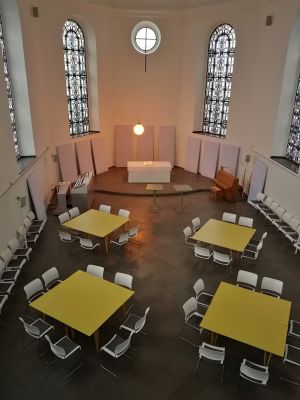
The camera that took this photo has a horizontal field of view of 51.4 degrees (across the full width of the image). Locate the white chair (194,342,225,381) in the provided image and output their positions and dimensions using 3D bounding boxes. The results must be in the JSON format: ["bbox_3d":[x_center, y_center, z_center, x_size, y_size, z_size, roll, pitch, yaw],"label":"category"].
[{"bbox_3d":[1.174,2.934,5.887,0.495,0.785,0.535,7,22,17],"label":"white chair"}]

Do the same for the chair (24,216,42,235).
[{"bbox_3d":[-3.893,1.038,10.567,0.510,0.830,0.500,0,21,-4],"label":"chair"}]

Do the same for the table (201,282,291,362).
[{"bbox_3d":[2.101,2.806,6.837,1.623,0.750,1.641,11,23,25],"label":"table"}]

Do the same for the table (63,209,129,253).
[{"bbox_3d":[-1.834,1.125,10.998,1.623,0.750,1.641,12,23,25],"label":"table"}]

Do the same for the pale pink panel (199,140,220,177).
[{"bbox_3d":[3.299,-2.246,17.204,0.080,1.980,1.000,-13,25,-39],"label":"pale pink panel"}]

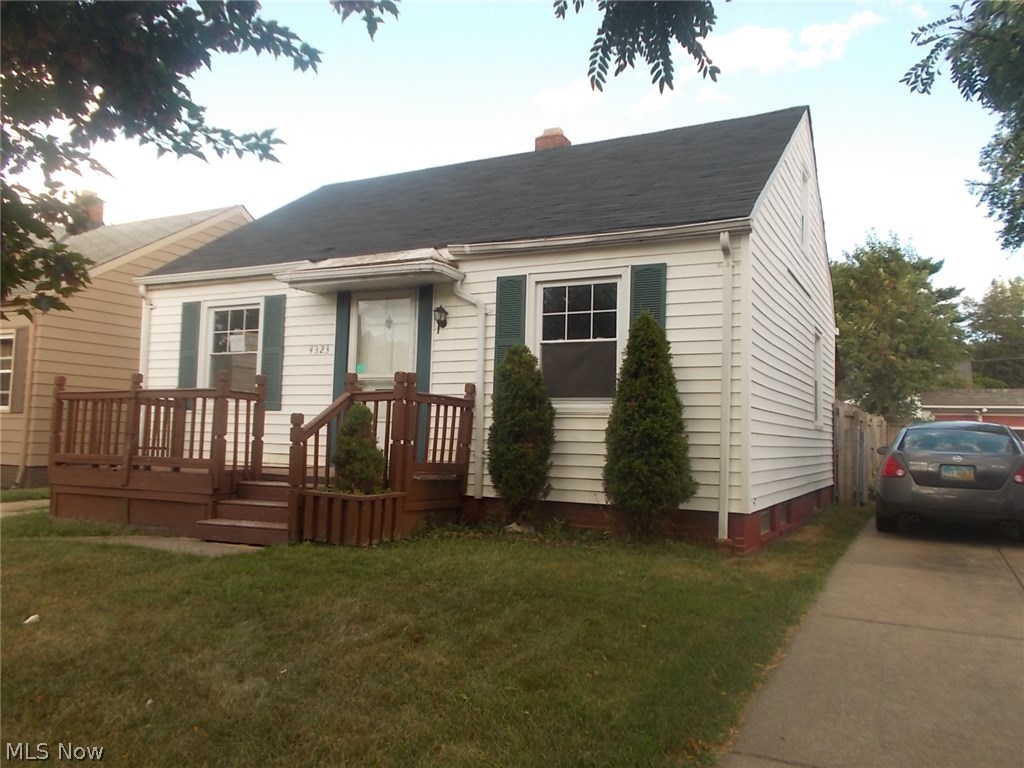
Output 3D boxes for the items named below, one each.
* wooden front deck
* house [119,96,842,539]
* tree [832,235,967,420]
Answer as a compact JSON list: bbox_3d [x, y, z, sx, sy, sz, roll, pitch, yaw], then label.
[{"bbox_3d":[-2.995,0.751,8.807,4.700,1.670,2.300,0,-4,28],"label":"wooden front deck"},{"bbox_3d":[0.078,-1.093,12.747,9.140,5.980,7.850,0,-4,28],"label":"house"},{"bbox_3d":[10.441,-0.662,21.444,4.700,7.014,4.700,0,-4,28],"label":"tree"}]

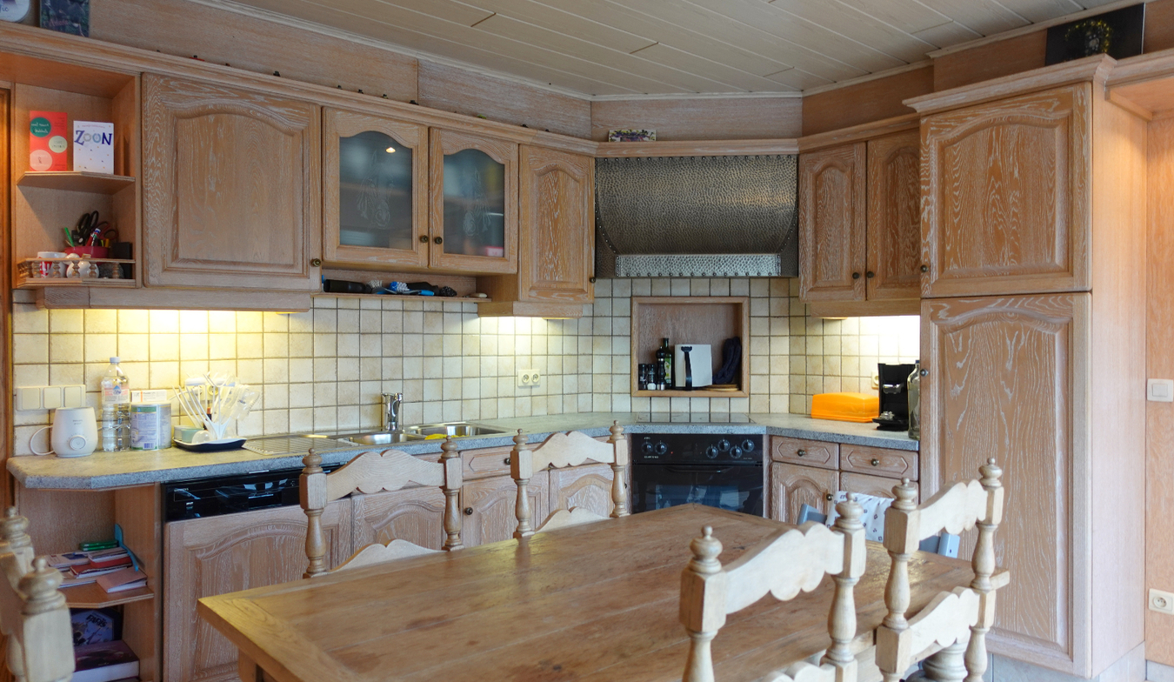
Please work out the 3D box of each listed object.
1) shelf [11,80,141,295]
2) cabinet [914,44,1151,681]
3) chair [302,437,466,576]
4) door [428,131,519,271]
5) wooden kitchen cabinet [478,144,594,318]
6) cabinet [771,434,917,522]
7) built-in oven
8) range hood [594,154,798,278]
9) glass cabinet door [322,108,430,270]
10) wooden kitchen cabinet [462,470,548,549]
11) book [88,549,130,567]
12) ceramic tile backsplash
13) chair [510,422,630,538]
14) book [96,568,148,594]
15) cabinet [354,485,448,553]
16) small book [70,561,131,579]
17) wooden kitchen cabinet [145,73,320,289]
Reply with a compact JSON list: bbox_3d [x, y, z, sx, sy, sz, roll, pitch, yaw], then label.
[{"bbox_3d":[-1.694,-0.521,2.596,0.321,0.695,0.352,0,0,-38],"label":"shelf"},{"bbox_3d":[1.650,0.097,2.932,0.571,2.035,0.622,0,0,-41],"label":"cabinet"},{"bbox_3d":[-0.350,0.738,1.669,0.420,1.007,0.460,0,0,-40],"label":"chair"},{"bbox_3d":[-0.483,-0.587,3.346,0.439,0.578,0.030,0,0,-38],"label":"door"},{"bbox_3d":[-0.244,-0.501,3.744,0.429,0.762,0.352,0,0,-38],"label":"wooden kitchen cabinet"},{"bbox_3d":[1.250,0.769,3.425,0.561,0.689,0.669,0,0,-41],"label":"cabinet"},{"bbox_3d":[0.496,0.712,3.773,0.601,0.597,0.561,0,0,0],"label":"built-in oven"},{"bbox_3d":[0.550,-0.613,4.040,0.992,0.590,0.452,0,0,5],"label":"range hood"},{"bbox_3d":[-0.846,-0.603,3.160,0.450,0.594,0.029,0,0,-40],"label":"glass cabinet door"},{"bbox_3d":[-0.517,0.866,3.506,0.438,0.590,0.567,0,0,-40],"label":"wooden kitchen cabinet"},{"bbox_3d":[-1.640,0.737,2.685,0.112,0.037,0.176,0,0,-40],"label":"book"},{"bbox_3d":[-0.209,0.031,3.098,3.274,0.704,1.422,0,0,-38],"label":"ceramic tile backsplash"},{"bbox_3d":[0.094,0.744,2.120,0.449,1.020,0.490,0,0,-38],"label":"chair"},{"bbox_3d":[-1.509,0.776,2.542,0.117,0.024,0.171,0,0,-40],"label":"book"},{"bbox_3d":[-0.836,0.821,3.107,0.428,0.599,0.571,0,0,-38],"label":"cabinet"},{"bbox_3d":[-1.657,0.765,2.670,0.159,0.021,0.197,0,0,-40],"label":"small book"},{"bbox_3d":[-1.363,-0.546,2.941,0.611,0.715,0.345,0,0,-40],"label":"wooden kitchen cabinet"}]

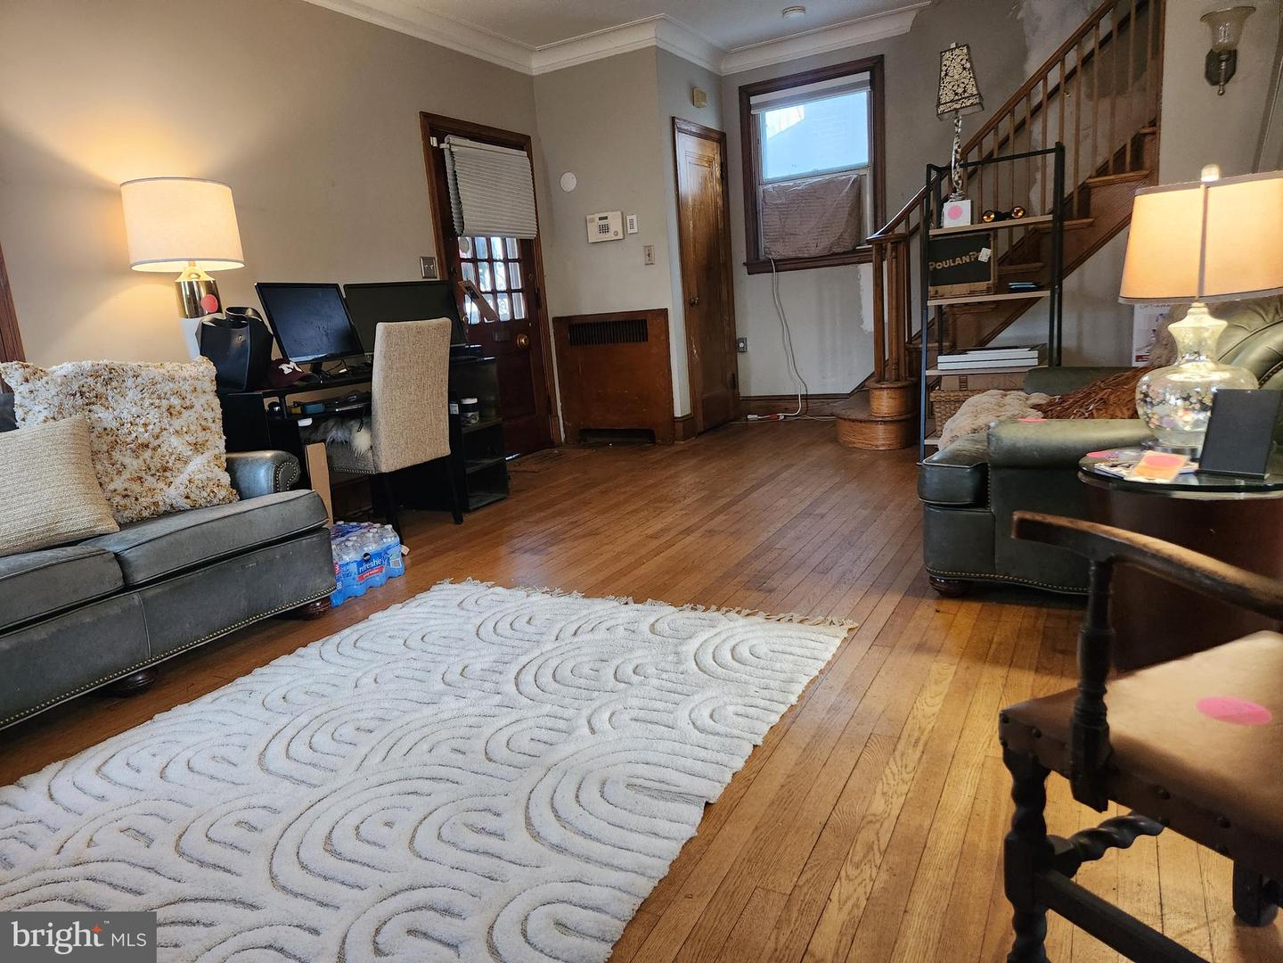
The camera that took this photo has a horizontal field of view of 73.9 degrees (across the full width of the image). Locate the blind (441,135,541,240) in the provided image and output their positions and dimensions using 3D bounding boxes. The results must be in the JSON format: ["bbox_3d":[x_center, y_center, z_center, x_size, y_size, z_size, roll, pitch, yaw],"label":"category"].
[{"bbox_3d":[-0.929,-1.821,5.363,0.085,0.575,0.790,2,13,29],"label":"blind"}]

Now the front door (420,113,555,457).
[{"bbox_3d":[-0.924,-1.176,5.514,0.090,2.120,1.080,2,13,29],"label":"front door"}]

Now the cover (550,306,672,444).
[{"bbox_3d":[-0.186,-0.721,6.008,0.910,0.915,0.080,2,13,29],"label":"cover"}]

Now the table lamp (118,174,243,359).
[{"bbox_3d":[-1.731,-0.732,3.294,0.430,0.800,0.430,2,13,29],"label":"table lamp"}]

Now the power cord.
[{"bbox_3d":[1.072,-1.051,6.377,0.670,1.210,0.090,2,13,29],"label":"power cord"}]

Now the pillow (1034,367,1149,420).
[{"bbox_3d":[1.472,-0.252,2.653,0.460,0.160,0.450,-24,0,31],"label":"pillow"}]

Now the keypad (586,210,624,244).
[{"bbox_3d":[-0.243,-1.713,5.752,0.270,0.185,0.045,2,13,29],"label":"keypad"}]

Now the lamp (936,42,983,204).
[{"bbox_3d":[1.594,-1.794,4.282,0.210,0.765,0.190,2,13,29],"label":"lamp"}]

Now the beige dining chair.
[{"bbox_3d":[-1.157,-0.226,3.872,0.610,0.965,0.460,2,13,29],"label":"beige dining chair"}]

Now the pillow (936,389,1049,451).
[{"bbox_3d":[1.194,-0.227,2.736,0.420,0.160,0.450,2,13,29],"label":"pillow"}]

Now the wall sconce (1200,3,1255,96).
[{"bbox_3d":[2.700,-1.985,3.941,0.240,0.375,0.270,2,13,29],"label":"wall sconce"}]

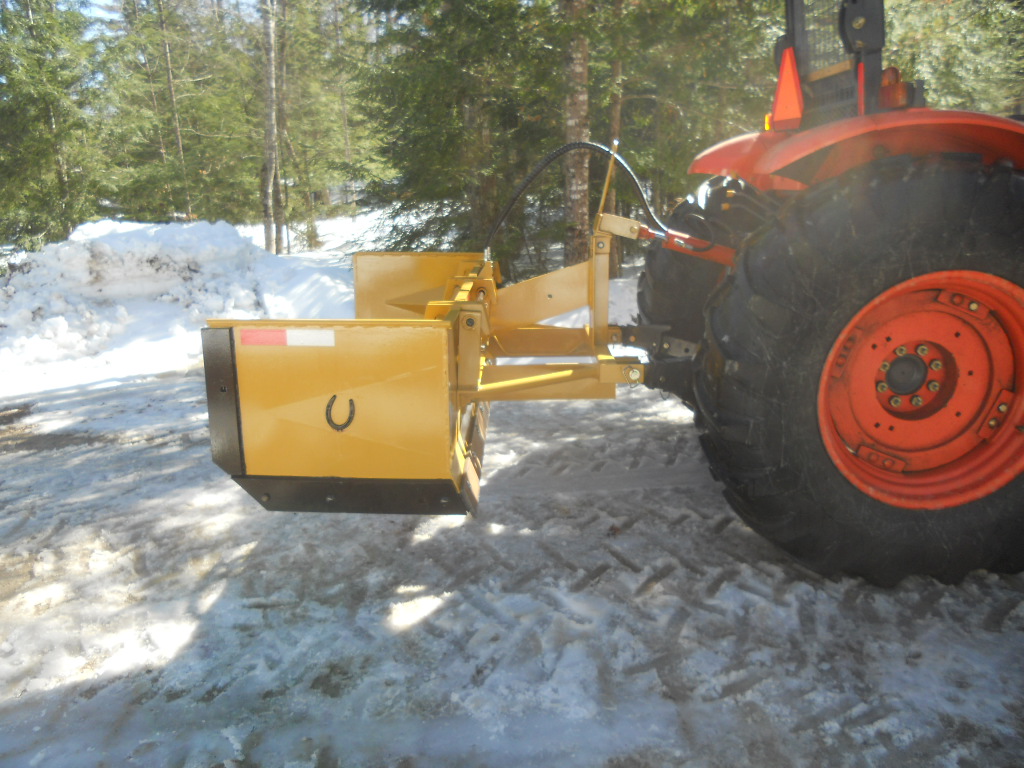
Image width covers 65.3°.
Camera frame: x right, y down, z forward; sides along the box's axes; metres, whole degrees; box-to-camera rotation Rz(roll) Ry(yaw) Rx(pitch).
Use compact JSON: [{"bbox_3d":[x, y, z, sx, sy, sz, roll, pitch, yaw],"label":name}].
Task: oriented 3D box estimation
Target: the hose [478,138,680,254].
[{"bbox_3d":[0.318,-0.865,3.679,0.899,0.484,0.119,0,15,1],"label":"hose"}]

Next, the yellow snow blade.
[{"bbox_3d":[-0.217,-0.257,3.836,1.591,0.914,2.376,0,15,1],"label":"yellow snow blade"}]

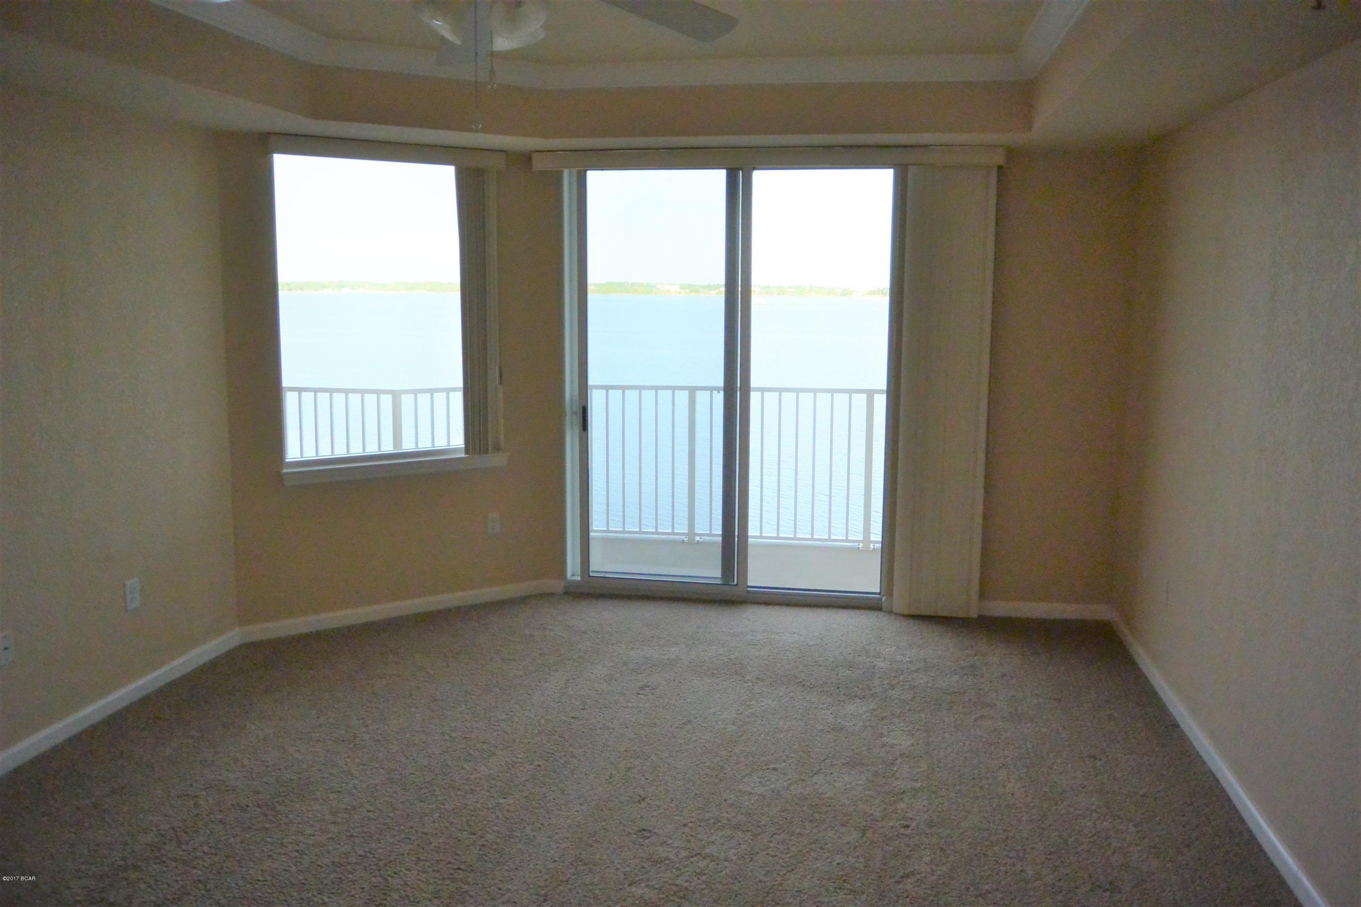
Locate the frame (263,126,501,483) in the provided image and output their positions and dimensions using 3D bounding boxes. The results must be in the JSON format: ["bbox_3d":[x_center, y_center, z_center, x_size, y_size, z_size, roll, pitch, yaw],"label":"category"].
[{"bbox_3d":[-1.462,-0.708,5.396,1.139,1.610,0.100,-5,10,-31],"label":"frame"}]

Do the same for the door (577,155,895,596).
[{"bbox_3d":[0.281,-0.364,5.816,1.816,2.370,0.120,2,9,9],"label":"door"}]

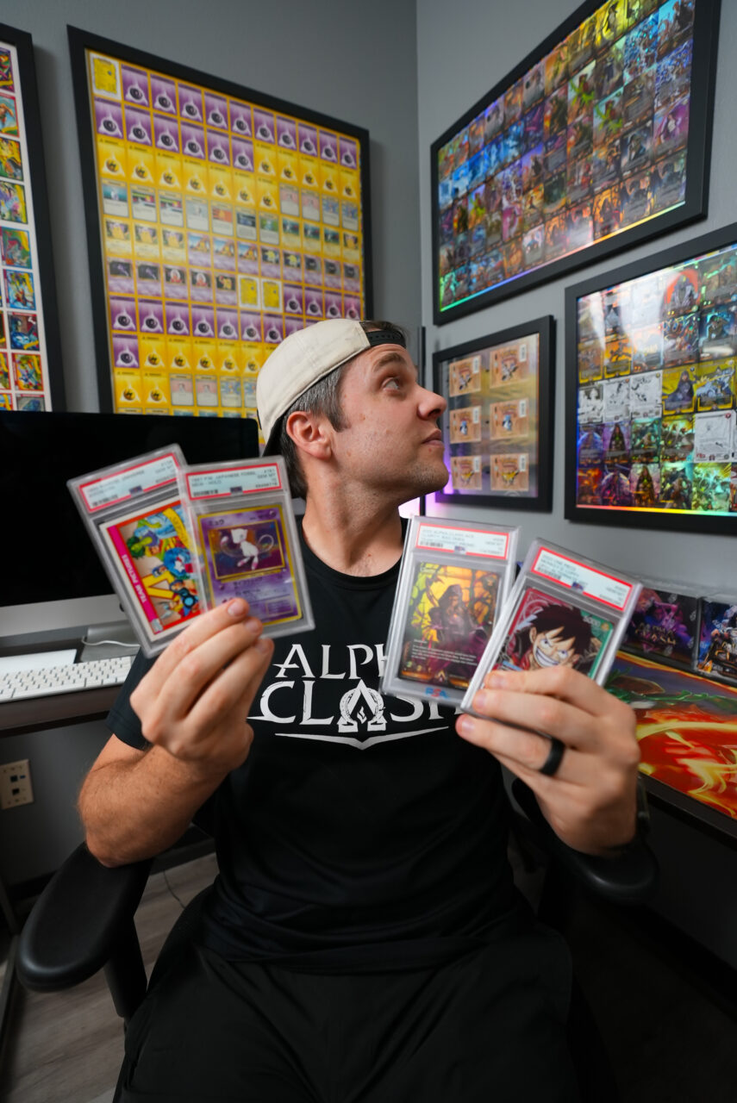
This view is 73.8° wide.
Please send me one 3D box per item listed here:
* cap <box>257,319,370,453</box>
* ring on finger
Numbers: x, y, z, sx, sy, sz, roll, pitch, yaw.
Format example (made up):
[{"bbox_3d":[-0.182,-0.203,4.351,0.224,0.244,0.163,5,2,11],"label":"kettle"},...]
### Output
[{"bbox_3d":[-0.077,-0.231,0.641,0.228,0.122,0.170,-34,-1,16],"label":"cap"},{"bbox_3d":[0.126,0.141,0.339,0.008,0.023,0.023,12,-17,16],"label":"ring on finger"}]

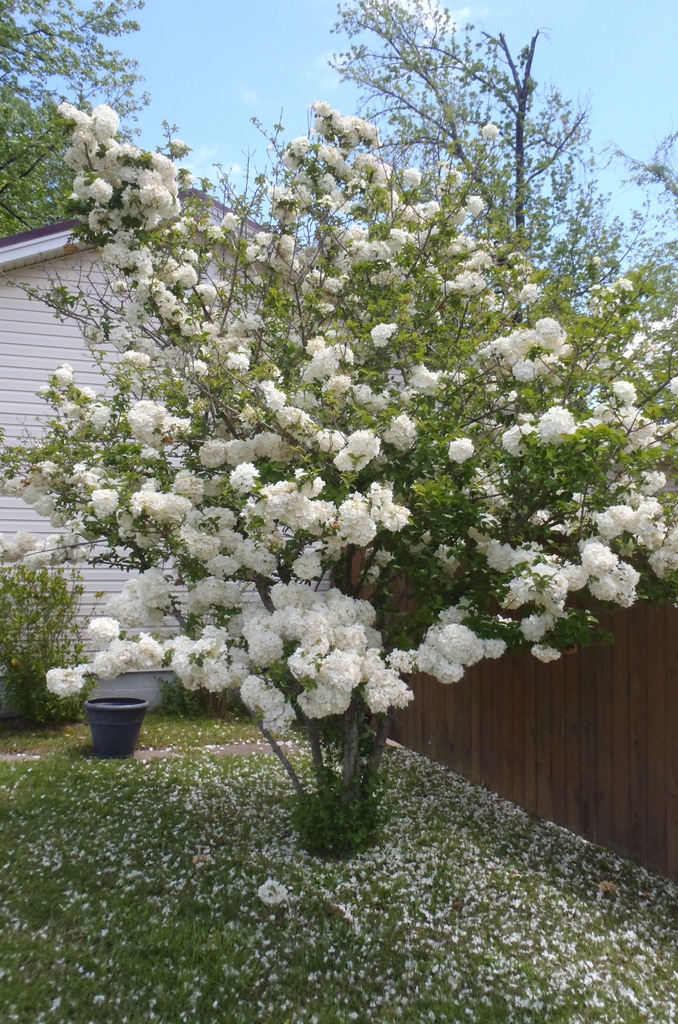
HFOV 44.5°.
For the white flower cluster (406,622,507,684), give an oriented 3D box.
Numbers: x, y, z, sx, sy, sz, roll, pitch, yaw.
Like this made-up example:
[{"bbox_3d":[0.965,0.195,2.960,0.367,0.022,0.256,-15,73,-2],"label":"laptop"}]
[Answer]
[{"bbox_3d":[0.589,0.709,4.150,0.510,0.310,0.310,1,-3,0],"label":"white flower cluster"}]

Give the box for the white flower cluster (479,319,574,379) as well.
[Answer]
[{"bbox_3d":[1.036,-0.902,4.600,0.500,0.340,0.340,1,-3,0],"label":"white flower cluster"}]

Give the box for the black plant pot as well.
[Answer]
[{"bbox_3d":[-1.845,1.804,6.900,0.535,0.440,0.535,1,-3,0],"label":"black plant pot"}]

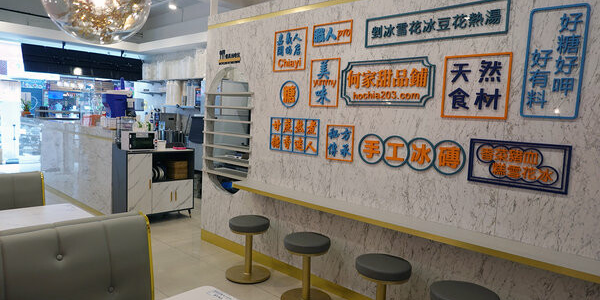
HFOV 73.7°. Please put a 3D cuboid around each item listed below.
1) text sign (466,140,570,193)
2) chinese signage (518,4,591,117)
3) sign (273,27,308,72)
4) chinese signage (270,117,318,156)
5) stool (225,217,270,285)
[{"bbox_3d":[1.187,0.081,2.206,0.503,0.250,0.030,7,6,42],"label":"text sign"},{"bbox_3d":[1.314,-0.454,2.073,0.259,0.571,0.030,7,6,42],"label":"chinese signage"},{"bbox_3d":[-0.079,-0.818,3.284,0.365,0.334,0.030,7,7,42],"label":"sign"},{"bbox_3d":[-0.057,-0.122,3.344,0.559,0.282,0.030,7,6,42],"label":"chinese signage"},{"bbox_3d":[-0.428,0.825,3.388,0.381,0.473,0.381,3,5,0],"label":"stool"}]

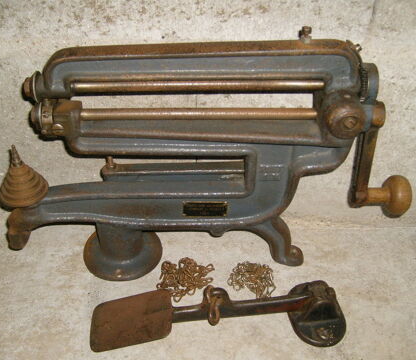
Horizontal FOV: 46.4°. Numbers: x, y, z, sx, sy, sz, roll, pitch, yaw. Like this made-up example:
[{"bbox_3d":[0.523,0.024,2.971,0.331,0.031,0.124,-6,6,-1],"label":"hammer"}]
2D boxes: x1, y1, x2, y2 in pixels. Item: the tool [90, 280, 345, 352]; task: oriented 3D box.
[{"bbox_3d":[0.012,0.156,0.588,0.292,0.044,0.098,-1,31,-1],"label":"tool"}]

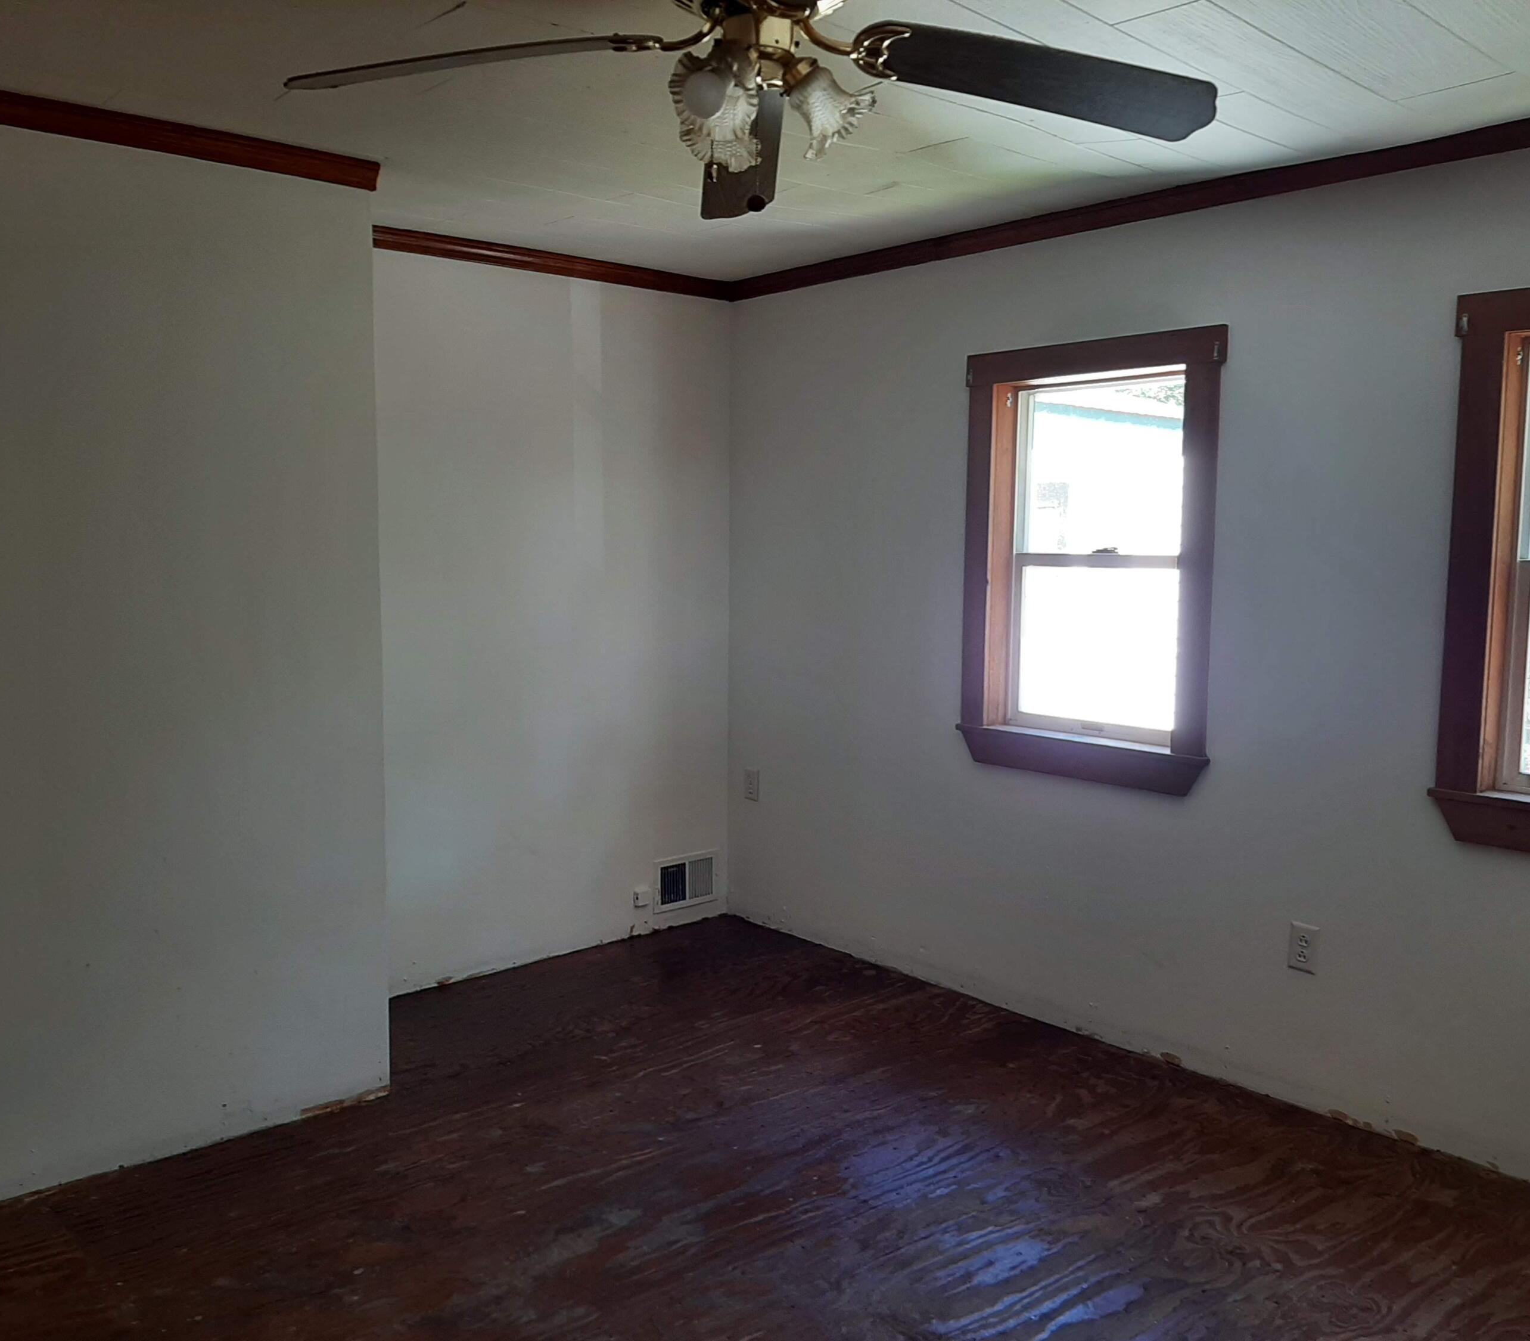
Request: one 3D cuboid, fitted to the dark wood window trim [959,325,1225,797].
[{"bbox_3d":[0.906,-0.295,3.709,0.153,1.184,0.836,-5,8,-41],"label":"dark wood window trim"}]

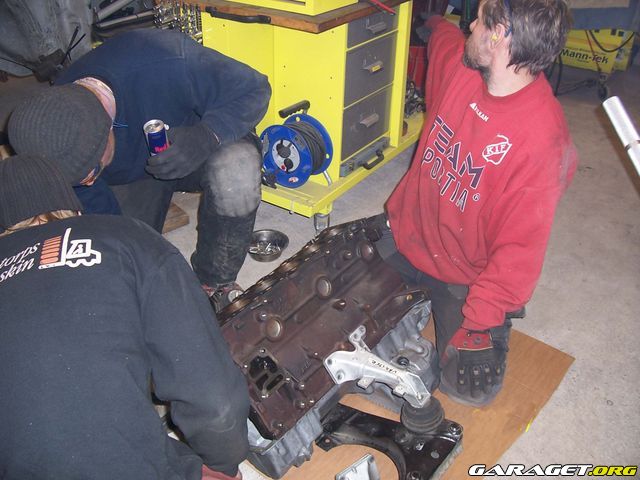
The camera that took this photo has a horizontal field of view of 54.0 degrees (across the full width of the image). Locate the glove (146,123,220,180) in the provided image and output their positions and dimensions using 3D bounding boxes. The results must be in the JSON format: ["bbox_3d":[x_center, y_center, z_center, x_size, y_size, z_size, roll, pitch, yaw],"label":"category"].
[{"bbox_3d":[-0.352,-0.228,1.620,0.190,0.115,0.100,-24,7,-10],"label":"glove"}]

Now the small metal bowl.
[{"bbox_3d":[-0.190,0.027,2.280,0.150,0.055,0.150,1,32,-1],"label":"small metal bowl"}]

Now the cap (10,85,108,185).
[{"bbox_3d":[-0.596,-0.246,1.450,0.190,0.230,0.185,-2,6,33],"label":"cap"}]

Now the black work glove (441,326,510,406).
[{"bbox_3d":[0.379,0.305,1.540,0.150,0.090,0.200,5,62,6],"label":"black work glove"}]

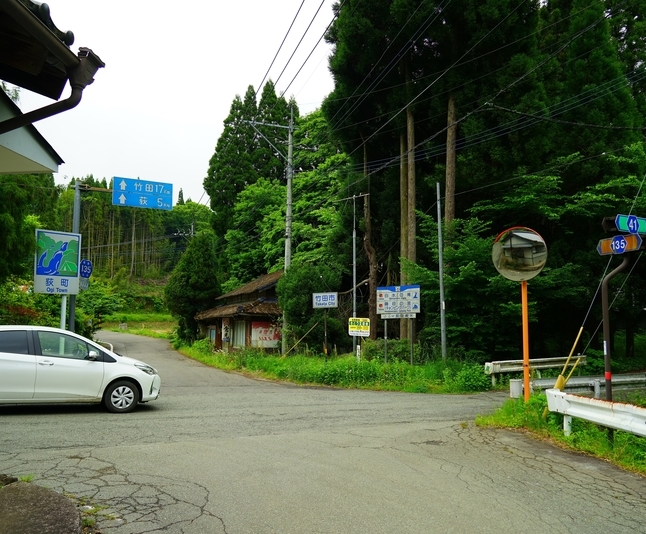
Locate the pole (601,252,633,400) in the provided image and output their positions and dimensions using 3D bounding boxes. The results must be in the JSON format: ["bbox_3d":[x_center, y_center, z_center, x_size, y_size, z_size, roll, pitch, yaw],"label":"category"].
[{"bbox_3d":[4.632,1.177,8.303,0.460,3.270,0.090,0,-5,0],"label":"pole"}]

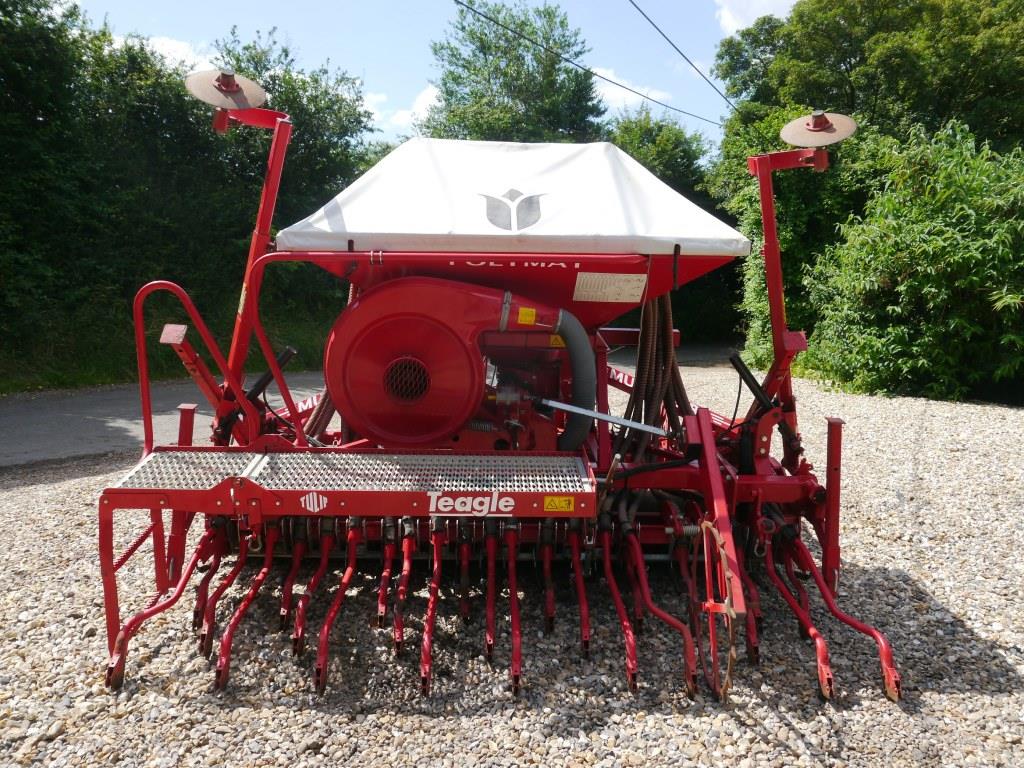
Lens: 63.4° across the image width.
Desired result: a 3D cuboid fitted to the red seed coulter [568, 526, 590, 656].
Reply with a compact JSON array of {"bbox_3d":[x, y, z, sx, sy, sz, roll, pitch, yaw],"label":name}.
[{"bbox_3d":[0.288,0.866,3.533,0.062,0.363,0.540,0,10,0],"label":"red seed coulter"}]

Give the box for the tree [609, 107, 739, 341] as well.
[{"bbox_3d":[2.907,-2.907,15.000,2.900,4.200,2.800,0,12,-1],"label":"tree"}]

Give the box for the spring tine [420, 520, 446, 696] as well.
[{"bbox_3d":[-0.322,0.875,3.363,0.050,0.435,0.721,0,10,0],"label":"spring tine"}]

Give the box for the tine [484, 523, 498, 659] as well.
[{"bbox_3d":[-0.087,0.867,3.533,0.046,0.403,0.540,0,10,0],"label":"tine"}]

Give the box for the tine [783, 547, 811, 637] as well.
[{"bbox_3d":[1.261,0.916,3.686,0.040,0.293,0.337,0,10,0],"label":"tine"}]

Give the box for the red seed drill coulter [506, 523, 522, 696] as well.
[{"bbox_3d":[0.010,0.869,3.250,0.058,0.433,0.602,0,12,-1],"label":"red seed drill coulter"}]

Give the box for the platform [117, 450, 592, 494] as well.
[{"bbox_3d":[-0.609,0.374,3.329,1.815,0.050,0.480,0,10,0],"label":"platform"}]

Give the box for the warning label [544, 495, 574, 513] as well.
[{"bbox_3d":[0.170,0.432,2.980,0.107,0.055,0.003,0,12,-1],"label":"warning label"}]

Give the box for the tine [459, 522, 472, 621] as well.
[{"bbox_3d":[-0.192,0.790,3.450,0.054,0.361,0.178,0,12,-1],"label":"tine"}]

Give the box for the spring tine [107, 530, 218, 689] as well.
[{"bbox_3d":[-1.348,0.861,3.250,0.245,0.402,0.593,0,12,-1],"label":"spring tine"}]

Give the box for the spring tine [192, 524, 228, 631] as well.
[{"bbox_3d":[-1.255,0.810,3.450,0.130,0.402,0.185,0,12,-1],"label":"spring tine"}]

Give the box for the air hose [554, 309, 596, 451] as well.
[{"bbox_3d":[0.290,0.009,3.784,0.205,0.707,0.140,0,10,0],"label":"air hose"}]

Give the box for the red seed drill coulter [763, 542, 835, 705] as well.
[{"bbox_3d":[1.157,0.924,3.371,0.063,0.368,0.721,0,10,0],"label":"red seed drill coulter"}]

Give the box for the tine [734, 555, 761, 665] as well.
[{"bbox_3d":[0.946,0.876,3.345,0.058,0.356,0.391,0,12,-1],"label":"tine"}]

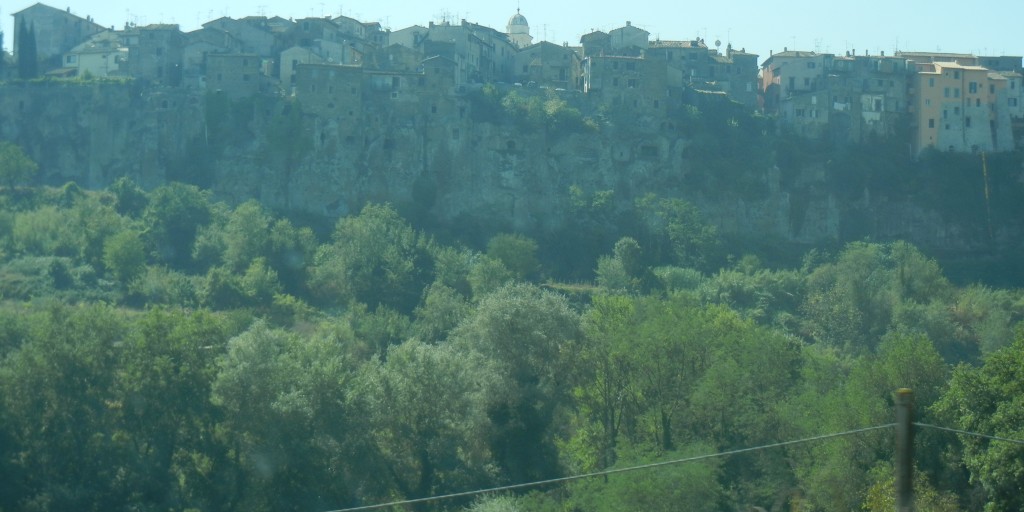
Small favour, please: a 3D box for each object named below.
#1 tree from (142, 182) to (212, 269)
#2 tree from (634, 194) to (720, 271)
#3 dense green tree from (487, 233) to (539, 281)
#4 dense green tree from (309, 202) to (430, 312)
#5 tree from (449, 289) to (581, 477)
[{"bbox_3d":[-37.447,-3.303,255.000,7.840,9.850,7.440,0,-6,0],"label":"tree"},{"bbox_3d":[20.833,-3.065,285.000,10.510,9.260,9.980,0,-6,0],"label":"tree"},{"bbox_3d":[0.058,0.058,265.000,6.050,5.580,5.750,0,-6,0],"label":"dense green tree"},{"bbox_3d":[-14.076,0.148,225.000,12.050,10.870,11.450,0,-6,0],"label":"dense green tree"},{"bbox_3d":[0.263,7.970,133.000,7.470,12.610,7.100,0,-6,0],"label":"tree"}]

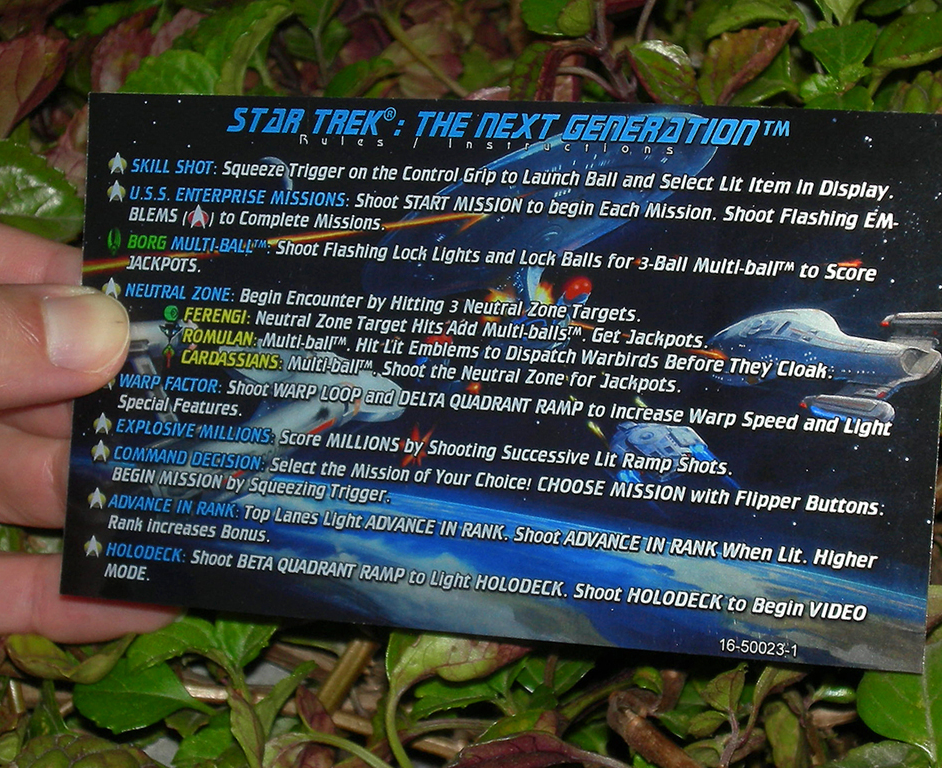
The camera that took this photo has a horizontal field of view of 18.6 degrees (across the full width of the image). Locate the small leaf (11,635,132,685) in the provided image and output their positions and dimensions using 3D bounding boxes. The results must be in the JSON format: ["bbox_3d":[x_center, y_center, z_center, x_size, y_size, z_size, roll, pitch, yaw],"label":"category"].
[{"bbox_3d":[-0.075,0.051,0.532,0.022,0.008,0.011,-2,37,0],"label":"small leaf"}]

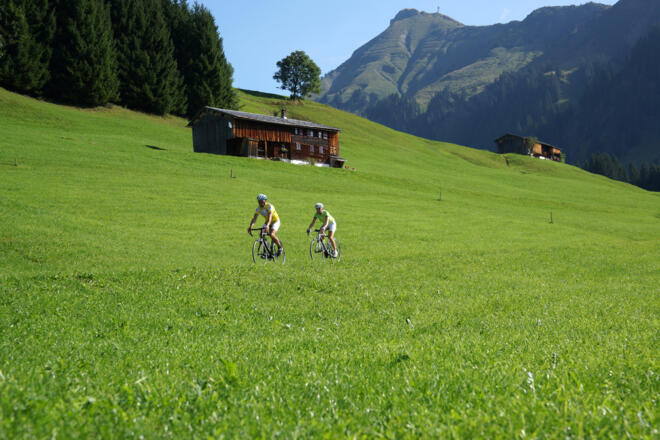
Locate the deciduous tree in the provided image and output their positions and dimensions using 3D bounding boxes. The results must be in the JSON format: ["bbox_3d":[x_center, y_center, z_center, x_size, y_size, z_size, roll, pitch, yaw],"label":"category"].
[{"bbox_3d":[-7.300,-31.400,240.000,10.400,10.900,10.200,0,-1,0],"label":"deciduous tree"}]

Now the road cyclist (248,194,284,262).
[{"bbox_3d":[-1.510,0.240,27.200,0.530,1.750,1.680,-1,-1,27],"label":"road cyclist"}]

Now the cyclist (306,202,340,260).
[{"bbox_3d":[-0.110,0.360,29.200,0.520,1.620,1.680,-1,-1,29],"label":"cyclist"}]

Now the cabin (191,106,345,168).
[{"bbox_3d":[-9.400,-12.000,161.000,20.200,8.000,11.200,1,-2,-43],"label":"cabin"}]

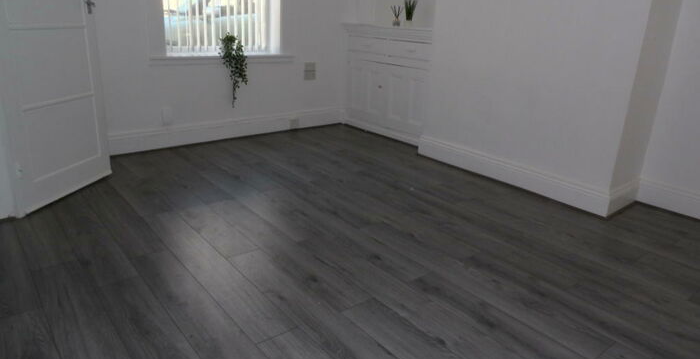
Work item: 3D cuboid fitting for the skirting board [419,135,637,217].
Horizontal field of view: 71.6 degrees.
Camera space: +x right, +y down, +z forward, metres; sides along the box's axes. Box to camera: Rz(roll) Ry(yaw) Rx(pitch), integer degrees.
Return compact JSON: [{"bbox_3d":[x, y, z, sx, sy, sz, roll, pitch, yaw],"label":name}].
[{"bbox_3d":[1.323,-0.107,3.843,0.500,0.178,1.666,-12,24,-37],"label":"skirting board"}]

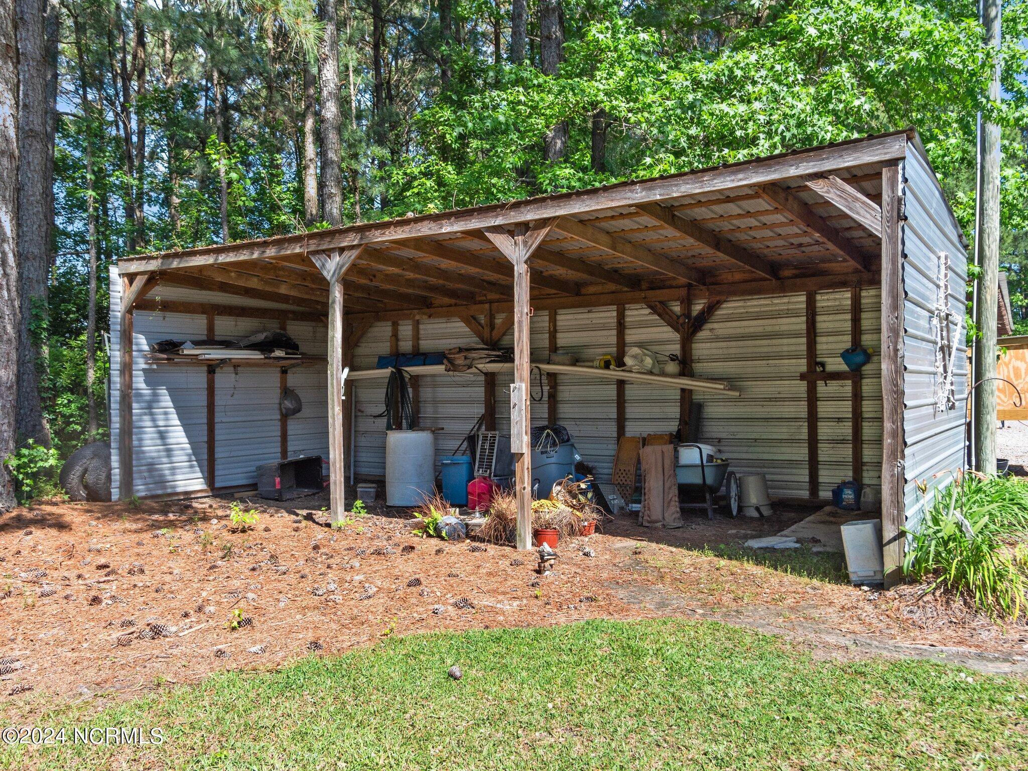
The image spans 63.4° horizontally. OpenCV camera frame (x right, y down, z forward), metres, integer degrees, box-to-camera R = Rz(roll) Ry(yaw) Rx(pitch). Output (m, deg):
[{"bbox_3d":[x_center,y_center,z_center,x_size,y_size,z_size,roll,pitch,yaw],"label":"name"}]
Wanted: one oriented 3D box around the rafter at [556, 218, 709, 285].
[{"bbox_3d":[1.162,-1.309,8.180,0.042,0.140,3.636,-1,-4,34],"label":"rafter"}]

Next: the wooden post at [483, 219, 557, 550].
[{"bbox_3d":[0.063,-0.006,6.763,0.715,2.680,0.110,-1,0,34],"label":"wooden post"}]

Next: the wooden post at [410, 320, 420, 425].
[{"bbox_3d":[-1.401,0.187,11.915,0.089,2.257,0.040,-1,0,34],"label":"wooden post"}]

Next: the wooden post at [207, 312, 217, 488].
[{"bbox_3d":[-3.983,0.200,10.920,0.045,2.300,0.089,0,0,34],"label":"wooden post"}]

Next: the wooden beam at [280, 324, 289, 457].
[{"bbox_3d":[-3.243,0.229,11.785,0.045,2.320,0.090,-1,0,33],"label":"wooden beam"}]

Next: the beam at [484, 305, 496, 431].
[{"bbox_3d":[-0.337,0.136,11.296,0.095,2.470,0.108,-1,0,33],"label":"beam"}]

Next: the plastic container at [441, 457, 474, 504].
[{"bbox_3d":[-0.653,1.071,9.400,0.290,0.560,0.280,-1,0,11],"label":"plastic container"}]

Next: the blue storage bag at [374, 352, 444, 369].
[{"bbox_3d":[-1.349,-0.340,11.649,1.382,0.185,0.220,-1,0,34],"label":"blue storage bag"}]

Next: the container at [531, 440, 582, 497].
[{"bbox_3d":[0.413,0.984,9.300,0.660,0.700,0.570,-3,0,3],"label":"container"}]

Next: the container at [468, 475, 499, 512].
[{"bbox_3d":[-0.325,1.182,9.260,0.250,0.375,0.340,-1,0,20],"label":"container"}]

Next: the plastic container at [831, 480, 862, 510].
[{"bbox_3d":[3.383,1.100,8.462,0.235,0.300,0.180,-1,0,15],"label":"plastic container"}]

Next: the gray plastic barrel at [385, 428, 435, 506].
[{"bbox_3d":[-1.235,0.990,9.950,0.585,0.890,0.585,0,0,0],"label":"gray plastic barrel"}]

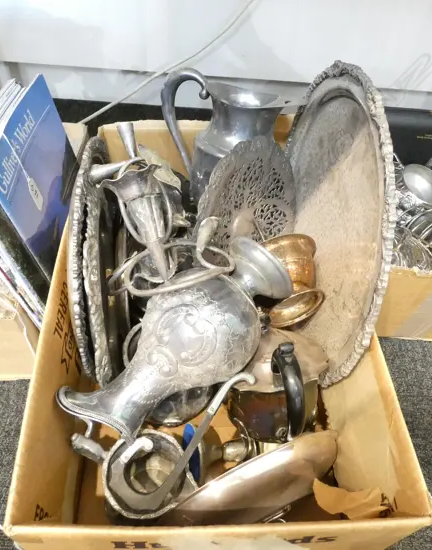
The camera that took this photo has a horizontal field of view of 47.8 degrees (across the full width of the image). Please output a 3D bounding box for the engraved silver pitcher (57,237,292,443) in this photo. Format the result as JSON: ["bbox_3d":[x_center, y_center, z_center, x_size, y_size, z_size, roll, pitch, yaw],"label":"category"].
[{"bbox_3d":[-0.028,0.089,0.583,0.302,0.127,0.151,-40,77,-20],"label":"engraved silver pitcher"}]

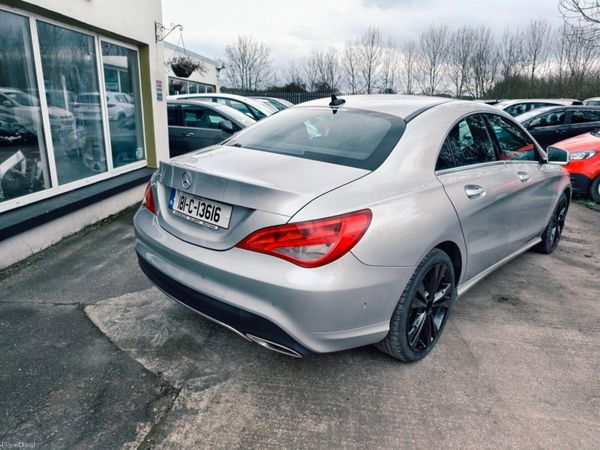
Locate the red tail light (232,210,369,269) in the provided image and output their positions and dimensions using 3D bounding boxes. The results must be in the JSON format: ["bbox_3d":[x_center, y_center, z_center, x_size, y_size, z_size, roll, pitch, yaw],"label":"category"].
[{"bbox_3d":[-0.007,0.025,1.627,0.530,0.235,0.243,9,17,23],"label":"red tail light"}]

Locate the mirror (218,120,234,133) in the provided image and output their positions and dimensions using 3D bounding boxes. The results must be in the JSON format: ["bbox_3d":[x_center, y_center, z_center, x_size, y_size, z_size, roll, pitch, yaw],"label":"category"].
[{"bbox_3d":[-1.220,-1.635,6.617,0.160,0.165,0.220,4,16,8],"label":"mirror"}]

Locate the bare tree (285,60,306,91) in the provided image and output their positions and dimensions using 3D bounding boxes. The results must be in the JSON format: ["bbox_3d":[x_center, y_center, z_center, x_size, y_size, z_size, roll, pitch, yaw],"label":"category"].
[{"bbox_3d":[-0.581,-15.447,45.911,2.433,6.505,2.433,2,16,-1],"label":"bare tree"}]

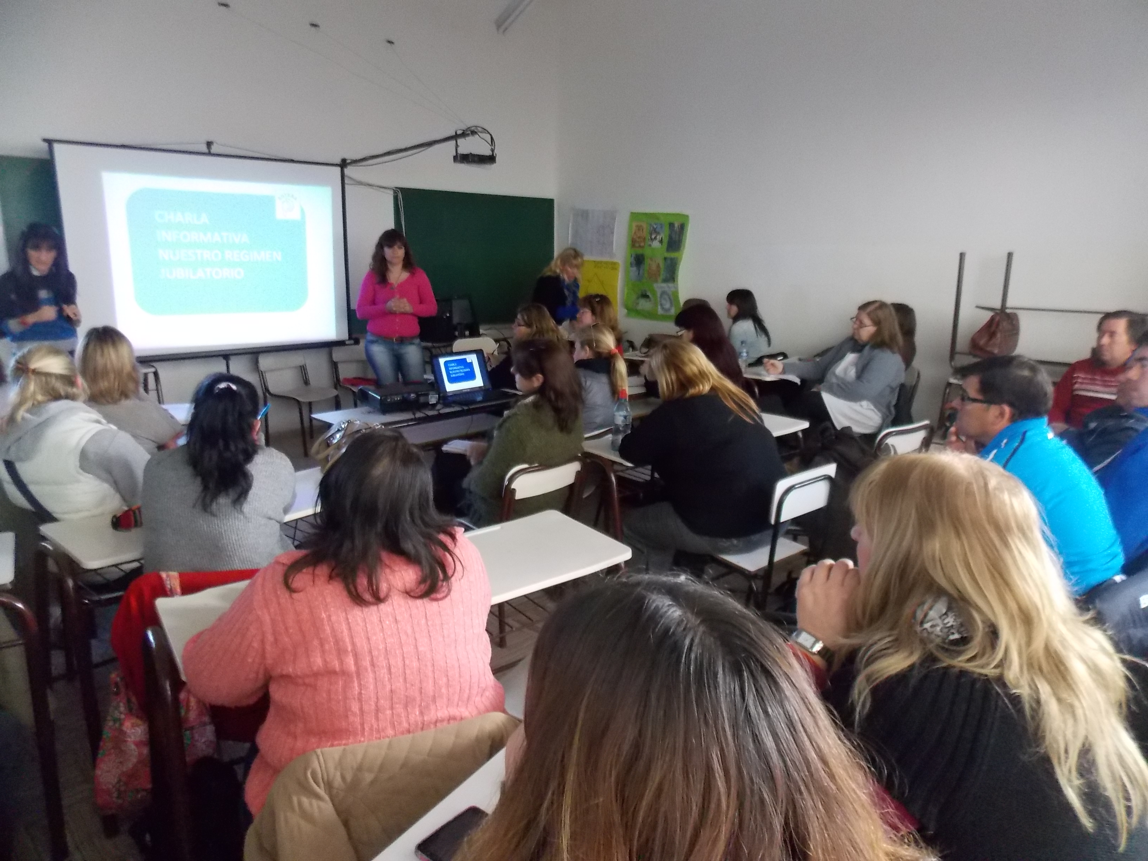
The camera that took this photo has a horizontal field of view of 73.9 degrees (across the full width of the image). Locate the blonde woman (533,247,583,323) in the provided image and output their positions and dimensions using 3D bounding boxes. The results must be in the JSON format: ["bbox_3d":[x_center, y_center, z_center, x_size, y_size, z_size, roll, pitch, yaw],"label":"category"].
[{"bbox_3d":[-0.110,-0.692,6.377,0.400,1.623,0.460,9,15,34],"label":"blonde woman"}]

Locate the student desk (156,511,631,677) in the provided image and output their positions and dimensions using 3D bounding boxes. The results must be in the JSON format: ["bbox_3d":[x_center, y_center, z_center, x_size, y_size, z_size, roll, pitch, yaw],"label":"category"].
[{"bbox_3d":[-0.377,0.722,1.923,1.090,0.768,0.415,-9,16,-35],"label":"student desk"}]

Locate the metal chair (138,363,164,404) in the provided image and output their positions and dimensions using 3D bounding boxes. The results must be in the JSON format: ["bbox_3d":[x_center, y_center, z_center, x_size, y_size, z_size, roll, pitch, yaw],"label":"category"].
[{"bbox_3d":[-3.119,-0.044,5.312,0.420,0.790,0.480,5,13,19],"label":"metal chair"}]

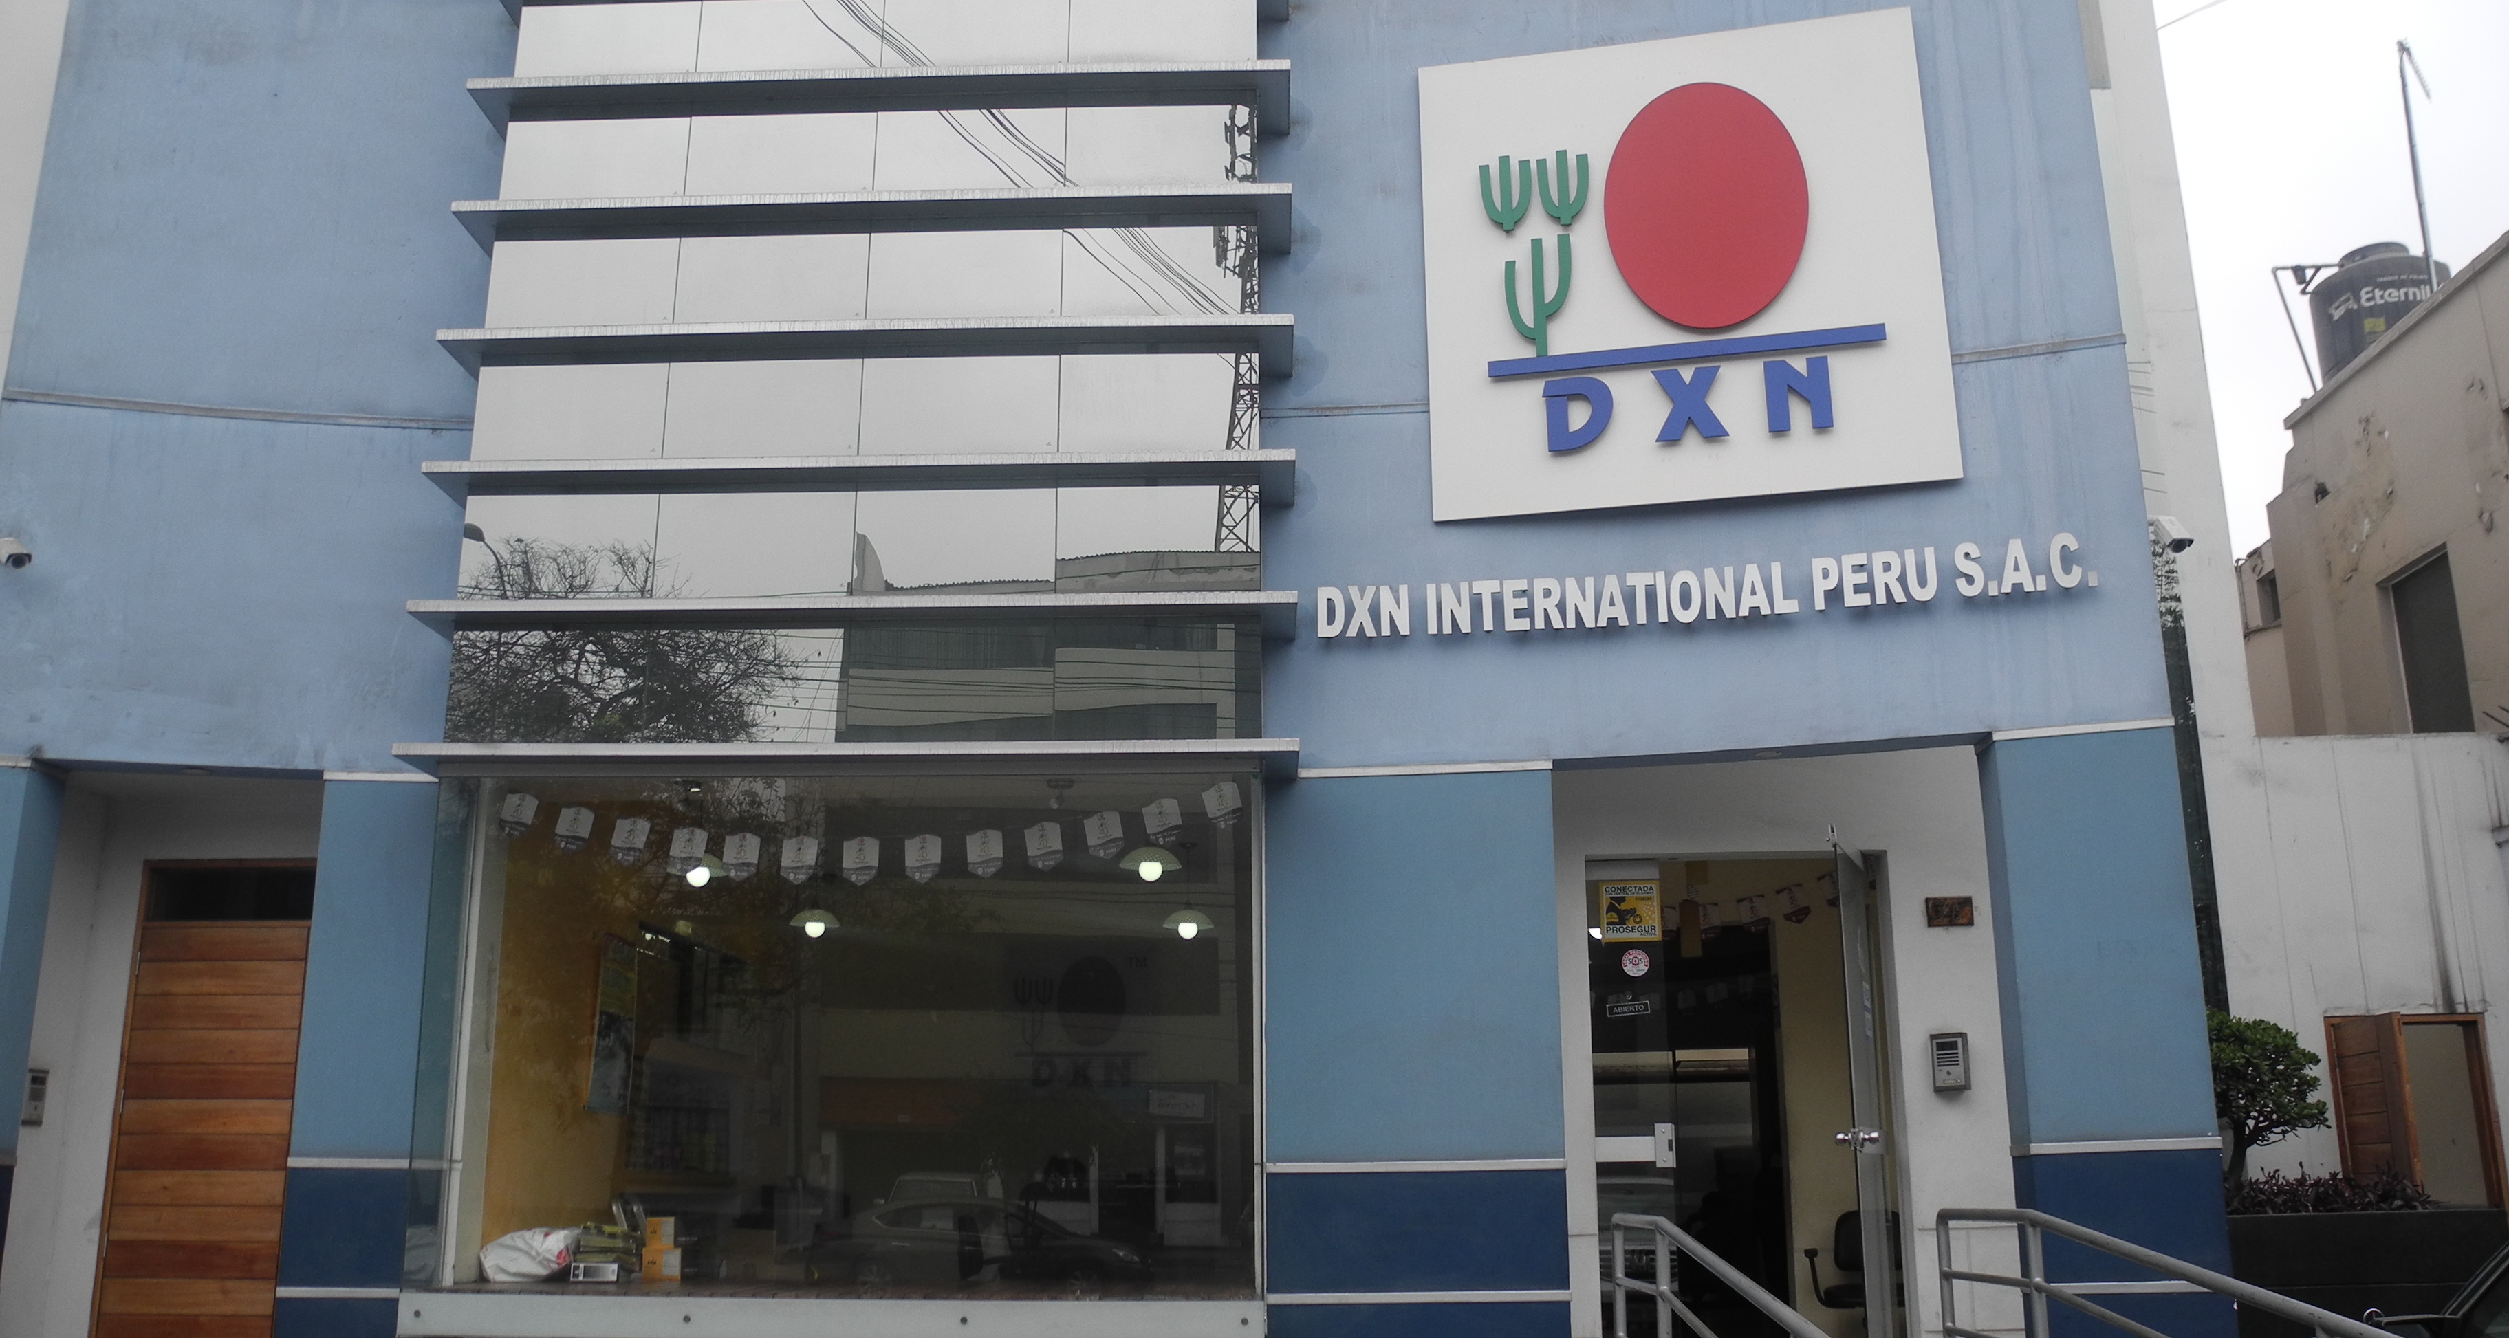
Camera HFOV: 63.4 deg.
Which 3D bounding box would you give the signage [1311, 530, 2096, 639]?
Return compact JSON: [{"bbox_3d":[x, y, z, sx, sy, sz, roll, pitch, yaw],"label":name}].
[{"bbox_3d":[1.799,-0.336,8.275,3.123,0.235,0.110,-4,-15,13],"label":"signage"}]

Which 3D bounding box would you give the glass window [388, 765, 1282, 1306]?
[{"bbox_3d":[-1.606,1.401,7.840,3.240,1.996,0.120,0,-15,1],"label":"glass window"}]

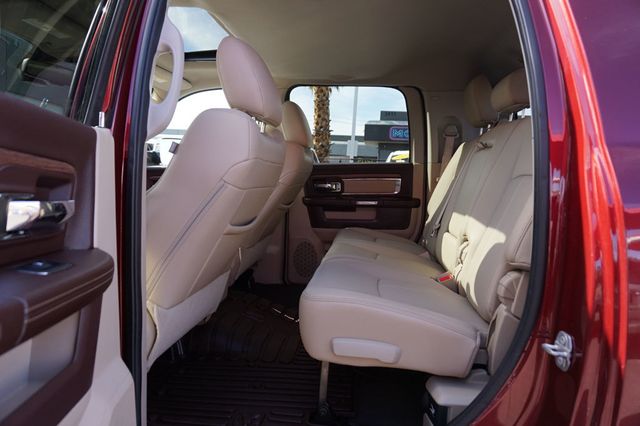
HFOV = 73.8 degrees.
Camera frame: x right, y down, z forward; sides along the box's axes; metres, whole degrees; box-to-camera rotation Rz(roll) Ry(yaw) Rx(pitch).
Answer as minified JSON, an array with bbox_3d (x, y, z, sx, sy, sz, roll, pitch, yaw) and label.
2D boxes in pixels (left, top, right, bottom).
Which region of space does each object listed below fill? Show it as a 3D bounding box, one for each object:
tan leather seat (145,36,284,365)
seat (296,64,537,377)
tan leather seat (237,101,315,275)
[{"bbox_3d":[-0.521,-0.041,1.333,0.850,0.980,0.570,0,3,7],"label":"tan leather seat"},{"bbox_3d":[0.417,-0.150,1.666,0.780,0.960,1.500,0,3,7],"label":"seat"},{"bbox_3d":[-0.445,-0.087,2.199,0.850,0.980,0.570,0,3,7],"label":"tan leather seat"}]

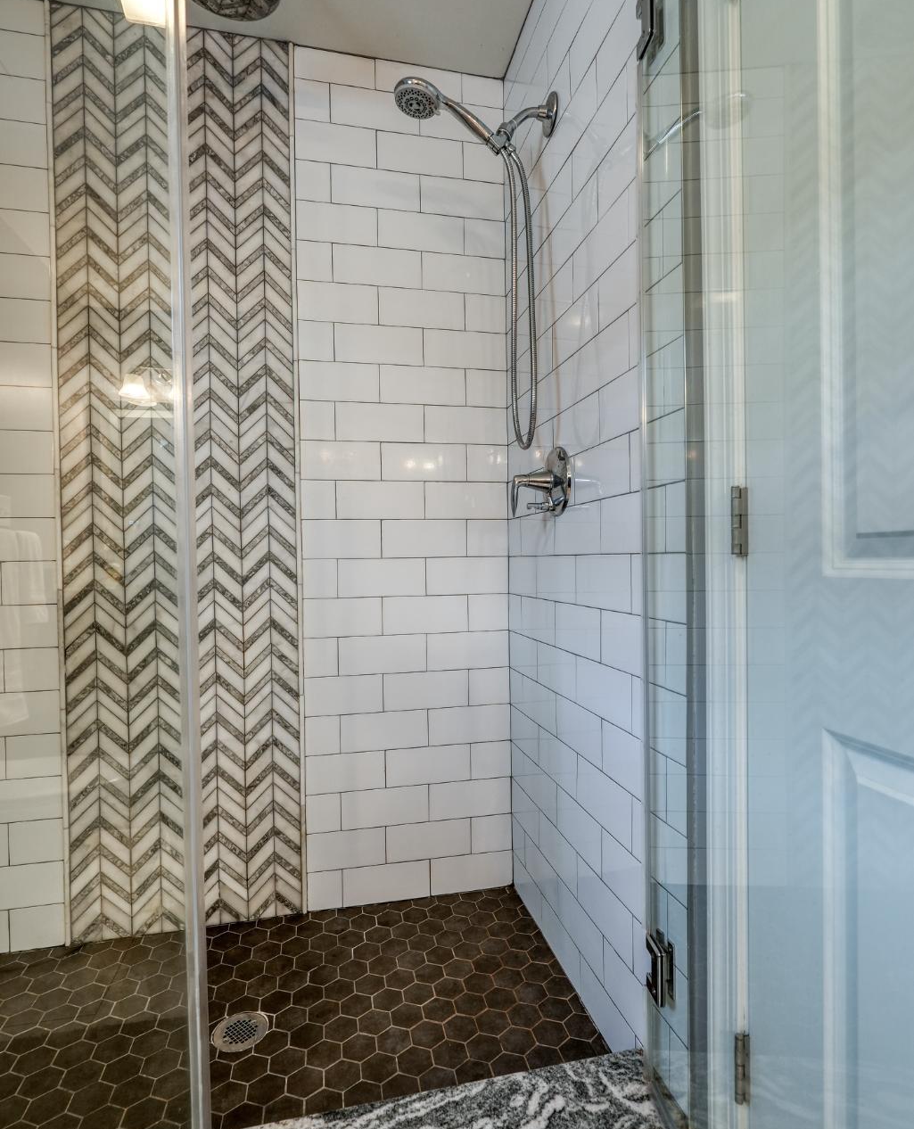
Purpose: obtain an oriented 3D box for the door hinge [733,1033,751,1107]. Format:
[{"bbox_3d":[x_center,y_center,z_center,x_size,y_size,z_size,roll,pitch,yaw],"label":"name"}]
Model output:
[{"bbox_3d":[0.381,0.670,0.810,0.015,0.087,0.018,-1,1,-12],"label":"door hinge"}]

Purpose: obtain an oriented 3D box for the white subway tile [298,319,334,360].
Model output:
[{"bbox_3d":[-0.379,-0.604,1.649,0.091,0.105,0.010,-1,1,-13],"label":"white subway tile"}]

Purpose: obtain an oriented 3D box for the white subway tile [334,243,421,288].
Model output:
[{"bbox_3d":[-0.218,-0.820,1.684,0.242,0.105,0.010,-1,1,-13],"label":"white subway tile"}]

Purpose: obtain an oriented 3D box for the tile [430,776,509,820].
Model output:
[{"bbox_3d":[0.040,0.680,1.767,0.245,0.106,0.009,-1,1,-12],"label":"tile"}]

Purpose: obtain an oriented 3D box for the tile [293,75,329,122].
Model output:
[{"bbox_3d":[-0.391,-1.258,1.659,0.092,0.106,0.009,-1,1,-12],"label":"tile"}]

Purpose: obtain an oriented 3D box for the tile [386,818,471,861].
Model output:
[{"bbox_3d":[-0.081,0.813,1.794,0.252,0.109,0.010,-1,1,-12],"label":"tile"}]

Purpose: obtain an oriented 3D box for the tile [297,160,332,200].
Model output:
[{"bbox_3d":[-0.385,-1.032,1.644,0.091,0.105,0.010,-1,1,-13],"label":"tile"}]

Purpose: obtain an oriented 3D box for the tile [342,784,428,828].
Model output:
[{"bbox_3d":[-0.198,0.677,1.701,0.242,0.105,0.010,-1,1,-13],"label":"tile"}]

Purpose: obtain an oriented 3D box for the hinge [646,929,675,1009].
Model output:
[{"bbox_3d":[0.323,0.644,0.971,0.035,0.087,0.055,-1,1,-13],"label":"hinge"}]

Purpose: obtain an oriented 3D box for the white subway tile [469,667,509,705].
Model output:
[{"bbox_3d":[0.096,0.357,1.786,0.119,0.106,0.010,-1,1,-12],"label":"white subway tile"}]

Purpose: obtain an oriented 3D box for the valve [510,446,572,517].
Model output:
[{"bbox_3d":[0.179,-0.189,1.398,0.112,0.159,0.162,-1,1,-13],"label":"valve"}]

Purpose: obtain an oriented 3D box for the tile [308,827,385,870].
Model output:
[{"bbox_3d":[-0.305,0.793,1.694,0.213,0.106,0.009,-1,1,-12],"label":"tile"}]

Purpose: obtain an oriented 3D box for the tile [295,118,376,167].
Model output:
[{"bbox_3d":[-0.330,-1.156,1.681,0.213,0.106,0.010,-1,1,-12],"label":"tile"}]

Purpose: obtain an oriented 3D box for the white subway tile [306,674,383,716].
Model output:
[{"bbox_3d":[-0.310,0.361,1.690,0.213,0.106,0.009,-1,1,-12],"label":"white subway tile"}]

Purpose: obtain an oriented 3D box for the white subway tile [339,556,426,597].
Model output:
[{"bbox_3d":[-0.207,0.036,1.694,0.242,0.105,0.010,-1,1,-13],"label":"white subway tile"}]

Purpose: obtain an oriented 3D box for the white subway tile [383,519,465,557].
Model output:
[{"bbox_3d":[-0.092,-0.075,1.783,0.252,0.109,0.010,-1,1,-12],"label":"white subway tile"}]

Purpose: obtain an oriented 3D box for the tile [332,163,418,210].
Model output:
[{"bbox_3d":[-0.218,-1.015,1.647,0.238,0.103,0.009,-1,1,-12],"label":"tile"}]

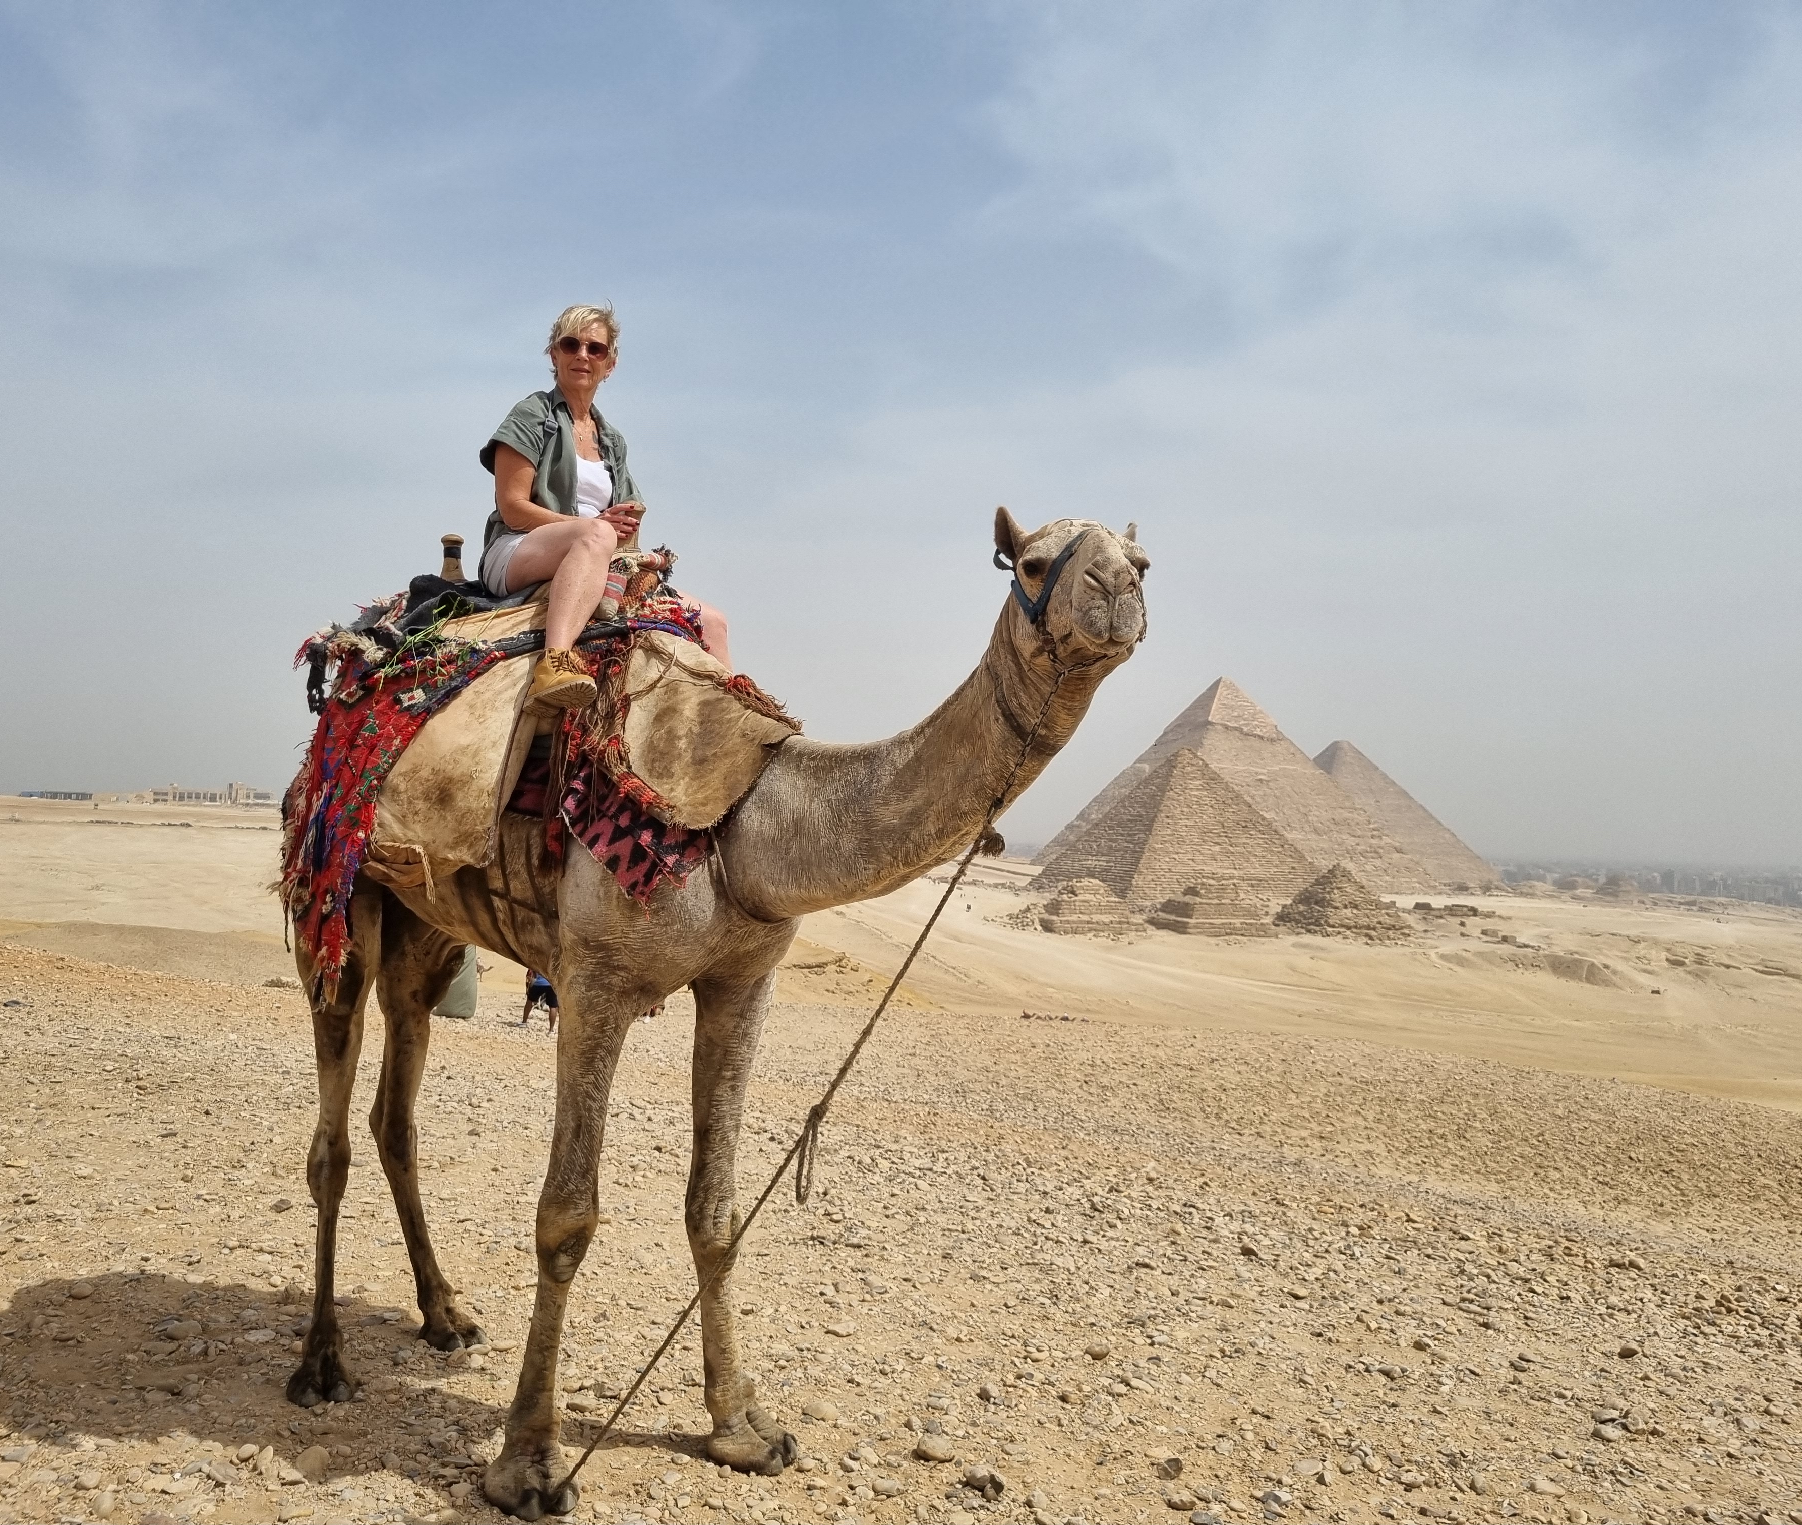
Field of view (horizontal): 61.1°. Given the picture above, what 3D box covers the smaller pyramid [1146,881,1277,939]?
[{"bbox_3d":[106.284,49.297,518.971,31.500,18.000,31.500,2,-3,-18],"label":"smaller pyramid"}]

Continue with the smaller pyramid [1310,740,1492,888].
[{"bbox_3d":[434.188,46.890,1515.929,230.000,138.000,230.000,2,-3,-18],"label":"smaller pyramid"}]

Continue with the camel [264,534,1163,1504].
[{"bbox_3d":[-0.595,0.618,3.664,2.650,2.300,0.780,-1,-3,40],"label":"camel"}]

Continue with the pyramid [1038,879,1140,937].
[{"bbox_3d":[60.025,47.707,503.828,31.500,17.500,31.500,2,-3,-18],"label":"pyramid"}]

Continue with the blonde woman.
[{"bbox_3d":[-0.832,-0.702,4.283,0.640,1.180,0.610,-1,-4,45],"label":"blonde woman"}]

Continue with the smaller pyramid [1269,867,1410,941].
[{"bbox_3d":[152.612,48.191,534.233,39.500,25.500,39.500,2,-3,-18],"label":"smaller pyramid"}]

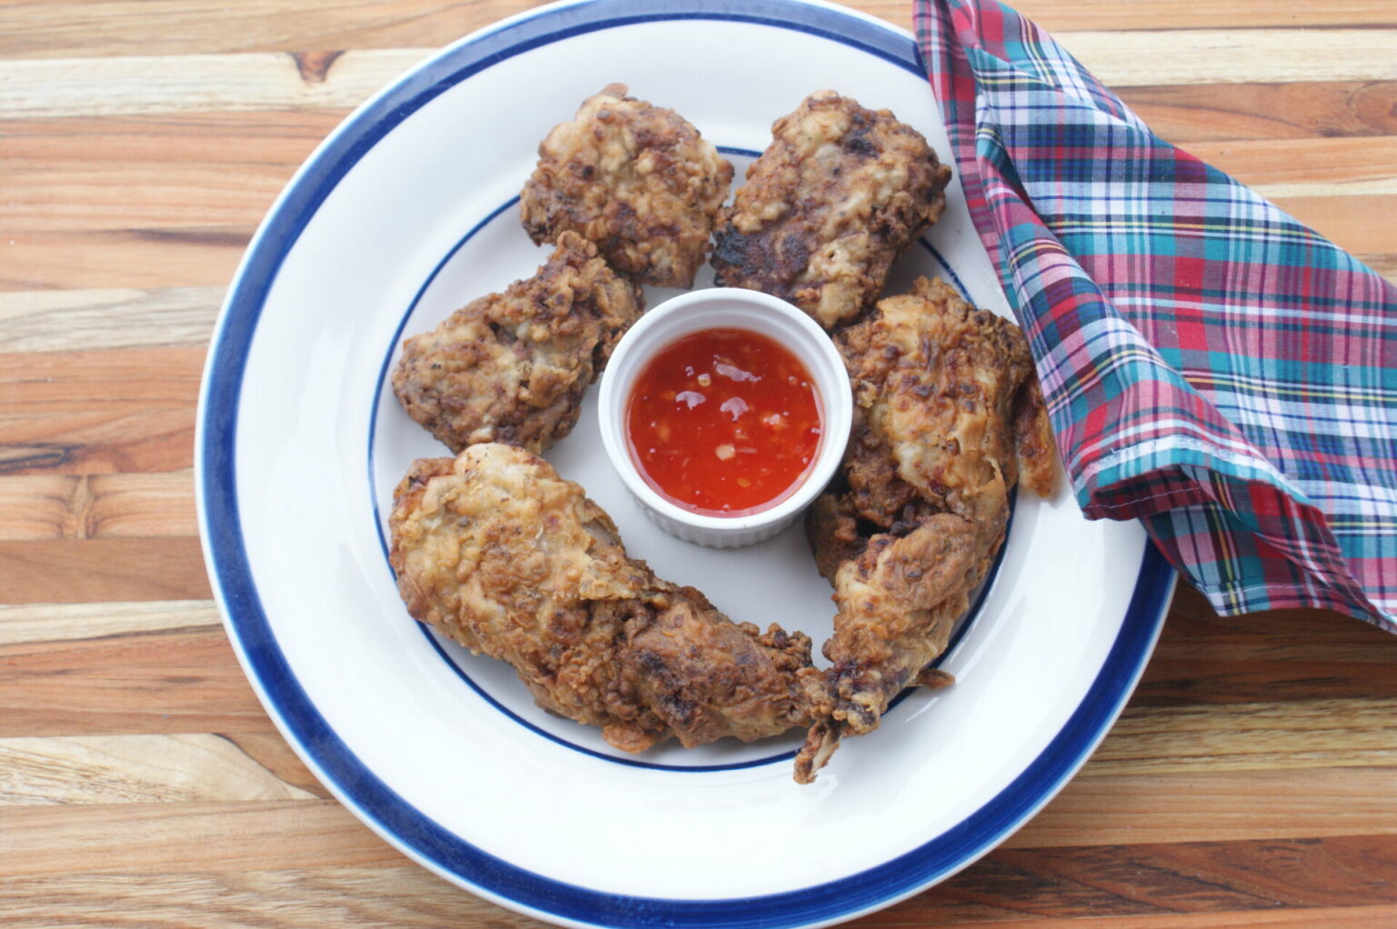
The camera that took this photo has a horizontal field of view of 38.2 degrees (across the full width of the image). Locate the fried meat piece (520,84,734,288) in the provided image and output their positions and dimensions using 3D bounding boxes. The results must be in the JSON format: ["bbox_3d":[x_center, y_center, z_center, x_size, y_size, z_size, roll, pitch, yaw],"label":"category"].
[{"bbox_3d":[-0.019,-0.083,0.585,0.059,0.038,0.054,23,75,5],"label":"fried meat piece"}]

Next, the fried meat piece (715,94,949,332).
[{"bbox_3d":[0.037,-0.074,0.584,0.055,0.037,0.073,32,76,8],"label":"fried meat piece"}]

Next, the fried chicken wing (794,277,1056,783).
[{"bbox_3d":[0.063,0.018,0.552,0.066,0.048,0.147,12,74,2],"label":"fried chicken wing"}]

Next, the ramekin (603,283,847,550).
[{"bbox_3d":[0.007,-0.011,0.567,0.069,0.037,0.069,0,74,-1],"label":"ramekin"}]

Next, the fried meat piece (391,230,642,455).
[{"bbox_3d":[-0.049,-0.031,0.570,0.073,0.037,0.049,-38,78,-11],"label":"fried meat piece"}]

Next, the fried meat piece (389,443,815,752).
[{"bbox_3d":[-0.029,0.039,0.546,0.131,0.045,0.058,32,76,8],"label":"fried meat piece"}]

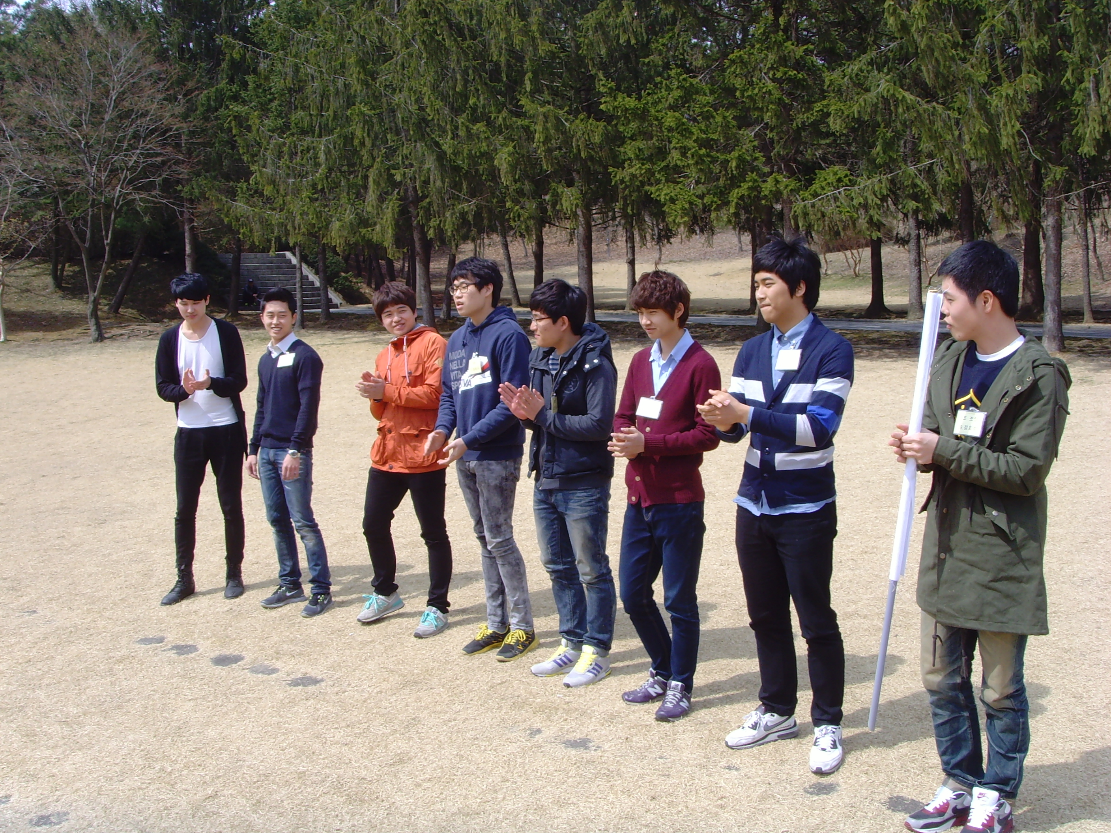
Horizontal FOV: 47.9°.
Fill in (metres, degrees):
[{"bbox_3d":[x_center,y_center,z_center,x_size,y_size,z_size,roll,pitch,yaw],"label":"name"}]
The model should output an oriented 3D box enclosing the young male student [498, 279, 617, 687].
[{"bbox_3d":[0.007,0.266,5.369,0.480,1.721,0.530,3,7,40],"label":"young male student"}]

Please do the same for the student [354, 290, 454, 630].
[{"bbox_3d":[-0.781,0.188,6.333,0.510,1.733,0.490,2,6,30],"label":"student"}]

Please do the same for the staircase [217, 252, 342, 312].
[{"bbox_3d":[-9.226,-4.229,38.926,3.800,1.850,3.200,-6,7,-40],"label":"staircase"}]

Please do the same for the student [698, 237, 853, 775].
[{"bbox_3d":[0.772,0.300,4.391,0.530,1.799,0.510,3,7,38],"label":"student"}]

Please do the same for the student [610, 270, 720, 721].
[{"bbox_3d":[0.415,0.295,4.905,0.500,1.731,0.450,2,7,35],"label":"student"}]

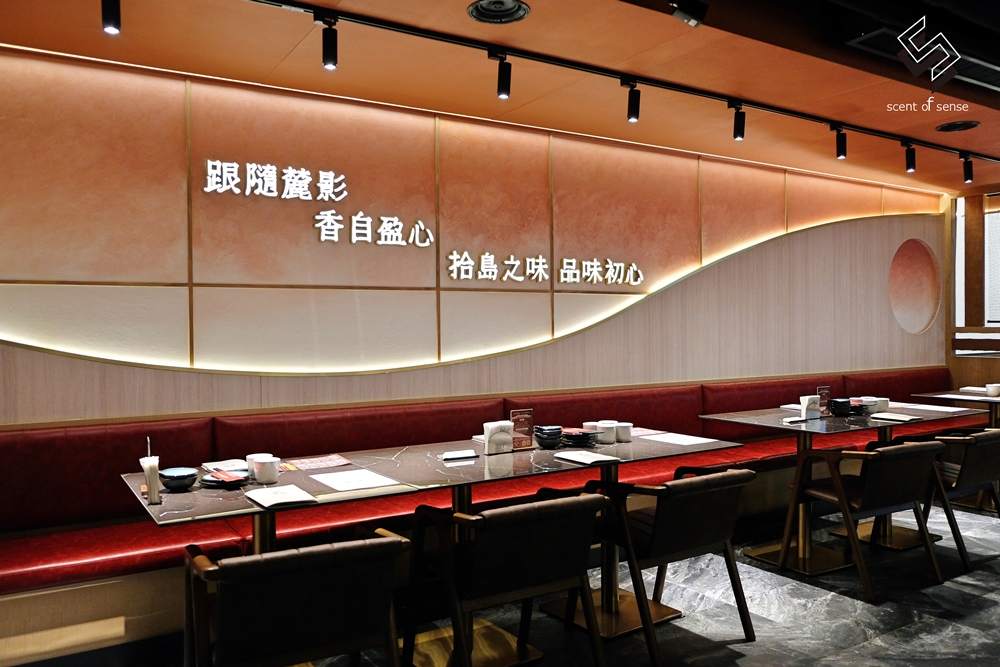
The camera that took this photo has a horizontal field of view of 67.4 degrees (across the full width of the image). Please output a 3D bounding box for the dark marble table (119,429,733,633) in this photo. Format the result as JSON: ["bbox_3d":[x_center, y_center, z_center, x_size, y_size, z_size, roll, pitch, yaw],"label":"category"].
[{"bbox_3d":[-0.152,0.860,2.918,2.274,0.750,0.833,-1,0,-32],"label":"dark marble table"}]

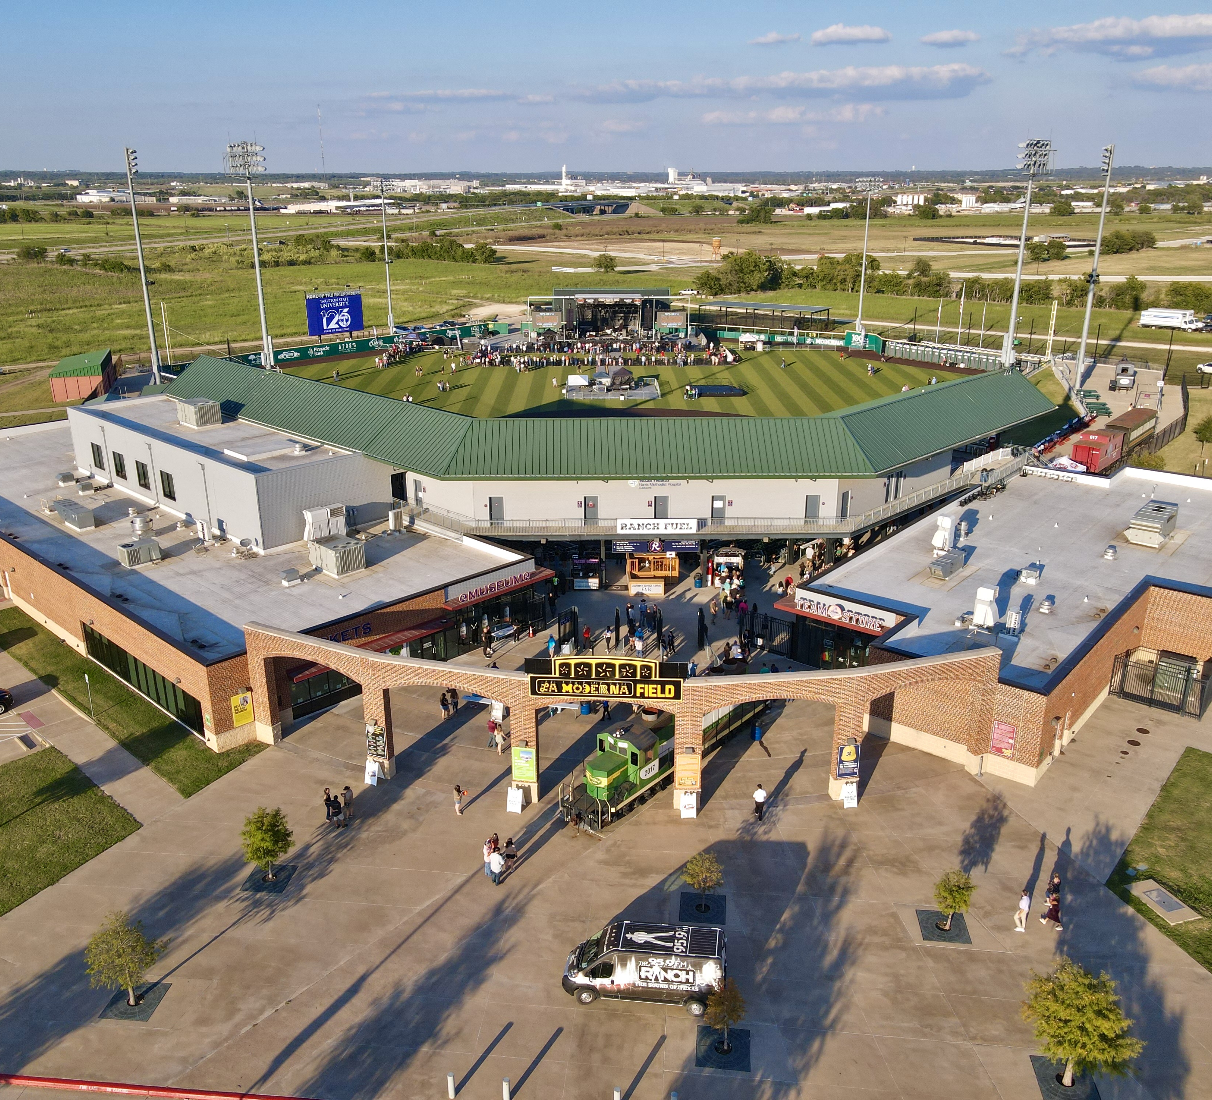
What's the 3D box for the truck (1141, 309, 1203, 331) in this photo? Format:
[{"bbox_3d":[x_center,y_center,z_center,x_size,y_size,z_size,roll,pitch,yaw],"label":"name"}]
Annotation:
[{"bbox_3d":[109.864,-44.594,198.117,9.900,3.700,2.500,14,25,33],"label":"truck"}]

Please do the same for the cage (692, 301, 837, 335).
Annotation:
[{"bbox_3d":[34.700,-51.007,222.632,27.300,4.200,9.600,12,24,30],"label":"cage"}]

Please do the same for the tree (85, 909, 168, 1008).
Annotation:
[{"bbox_3d":[-17.330,15.008,36.931,2.641,3.773,2.641,0,20,0],"label":"tree"}]

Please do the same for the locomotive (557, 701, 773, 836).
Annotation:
[{"bbox_3d":[3.585,9.115,52.435,2.650,4.100,15.284,17,26,39],"label":"locomotive"}]

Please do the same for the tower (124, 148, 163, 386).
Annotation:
[{"bbox_3d":[-63.510,-38.316,140.384,1.800,32.006,5.000,-9,22,-23],"label":"tower"}]

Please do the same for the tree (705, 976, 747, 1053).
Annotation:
[{"bbox_3d":[4.095,15.951,34.774,1.500,2.950,1.500,0,20,0],"label":"tree"}]

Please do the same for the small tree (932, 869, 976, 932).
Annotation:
[{"bbox_3d":[13.931,14.146,40.893,1.615,2.649,1.615,0,20,0],"label":"small tree"}]

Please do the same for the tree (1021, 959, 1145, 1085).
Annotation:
[{"bbox_3d":[15.562,15.860,33.483,3.528,4.560,3.528,0,20,0],"label":"tree"}]

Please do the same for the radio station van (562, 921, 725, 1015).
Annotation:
[{"bbox_3d":[1.364,15.316,37.666,5.950,2.630,2.100,2,20,6],"label":"radio station van"}]

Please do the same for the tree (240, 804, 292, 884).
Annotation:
[{"bbox_3d":[-14.357,12.566,43.276,2.150,3.400,2.100,0,20,0],"label":"tree"}]

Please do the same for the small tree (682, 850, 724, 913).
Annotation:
[{"bbox_3d":[3.965,13.590,41.446,1.800,2.750,1.800,0,20,0],"label":"small tree"}]

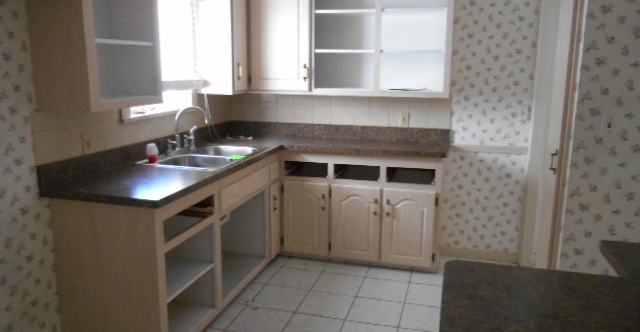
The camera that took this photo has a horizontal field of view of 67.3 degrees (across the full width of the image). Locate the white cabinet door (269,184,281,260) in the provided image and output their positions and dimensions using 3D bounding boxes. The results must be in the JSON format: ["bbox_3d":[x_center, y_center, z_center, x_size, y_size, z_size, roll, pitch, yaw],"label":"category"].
[{"bbox_3d":[-0.334,0.411,3.606,0.025,0.580,0.210,3,12,16],"label":"white cabinet door"}]

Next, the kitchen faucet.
[{"bbox_3d":[-0.846,-0.233,3.140,0.251,0.303,0.281,3,12,16],"label":"kitchen faucet"}]

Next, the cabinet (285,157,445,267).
[{"bbox_3d":[0.314,0.300,3.672,1.189,0.861,0.418,3,12,16],"label":"cabinet"}]

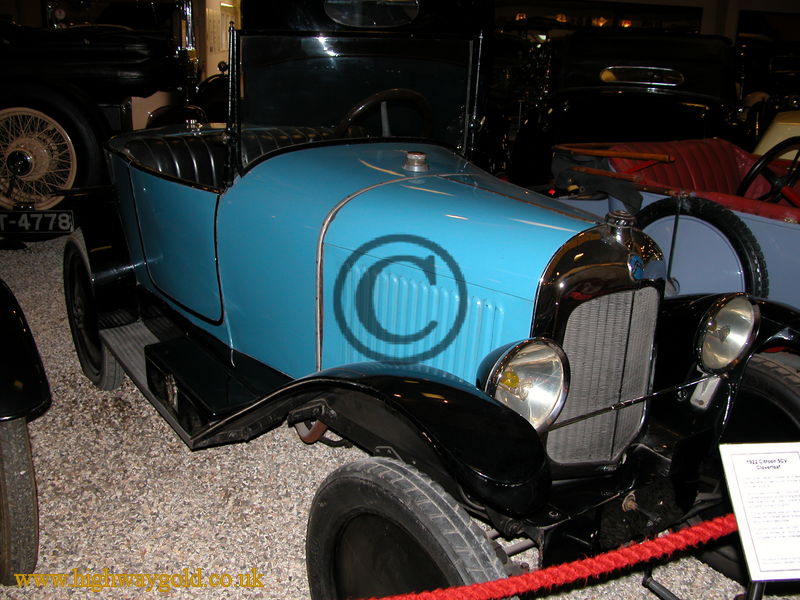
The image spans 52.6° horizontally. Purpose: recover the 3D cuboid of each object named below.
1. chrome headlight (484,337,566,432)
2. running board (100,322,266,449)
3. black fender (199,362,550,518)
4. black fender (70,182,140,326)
[{"bbox_3d":[0.222,0.161,1.589,0.210,0.210,0.130,-10,21,-32],"label":"chrome headlight"},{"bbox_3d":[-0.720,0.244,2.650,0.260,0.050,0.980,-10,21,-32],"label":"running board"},{"bbox_3d":[-0.130,0.312,1.779,0.255,0.535,1.250,-10,21,-33],"label":"black fender"},{"bbox_3d":[-1.210,-0.208,3.275,0.260,0.460,0.860,-10,21,-32],"label":"black fender"}]

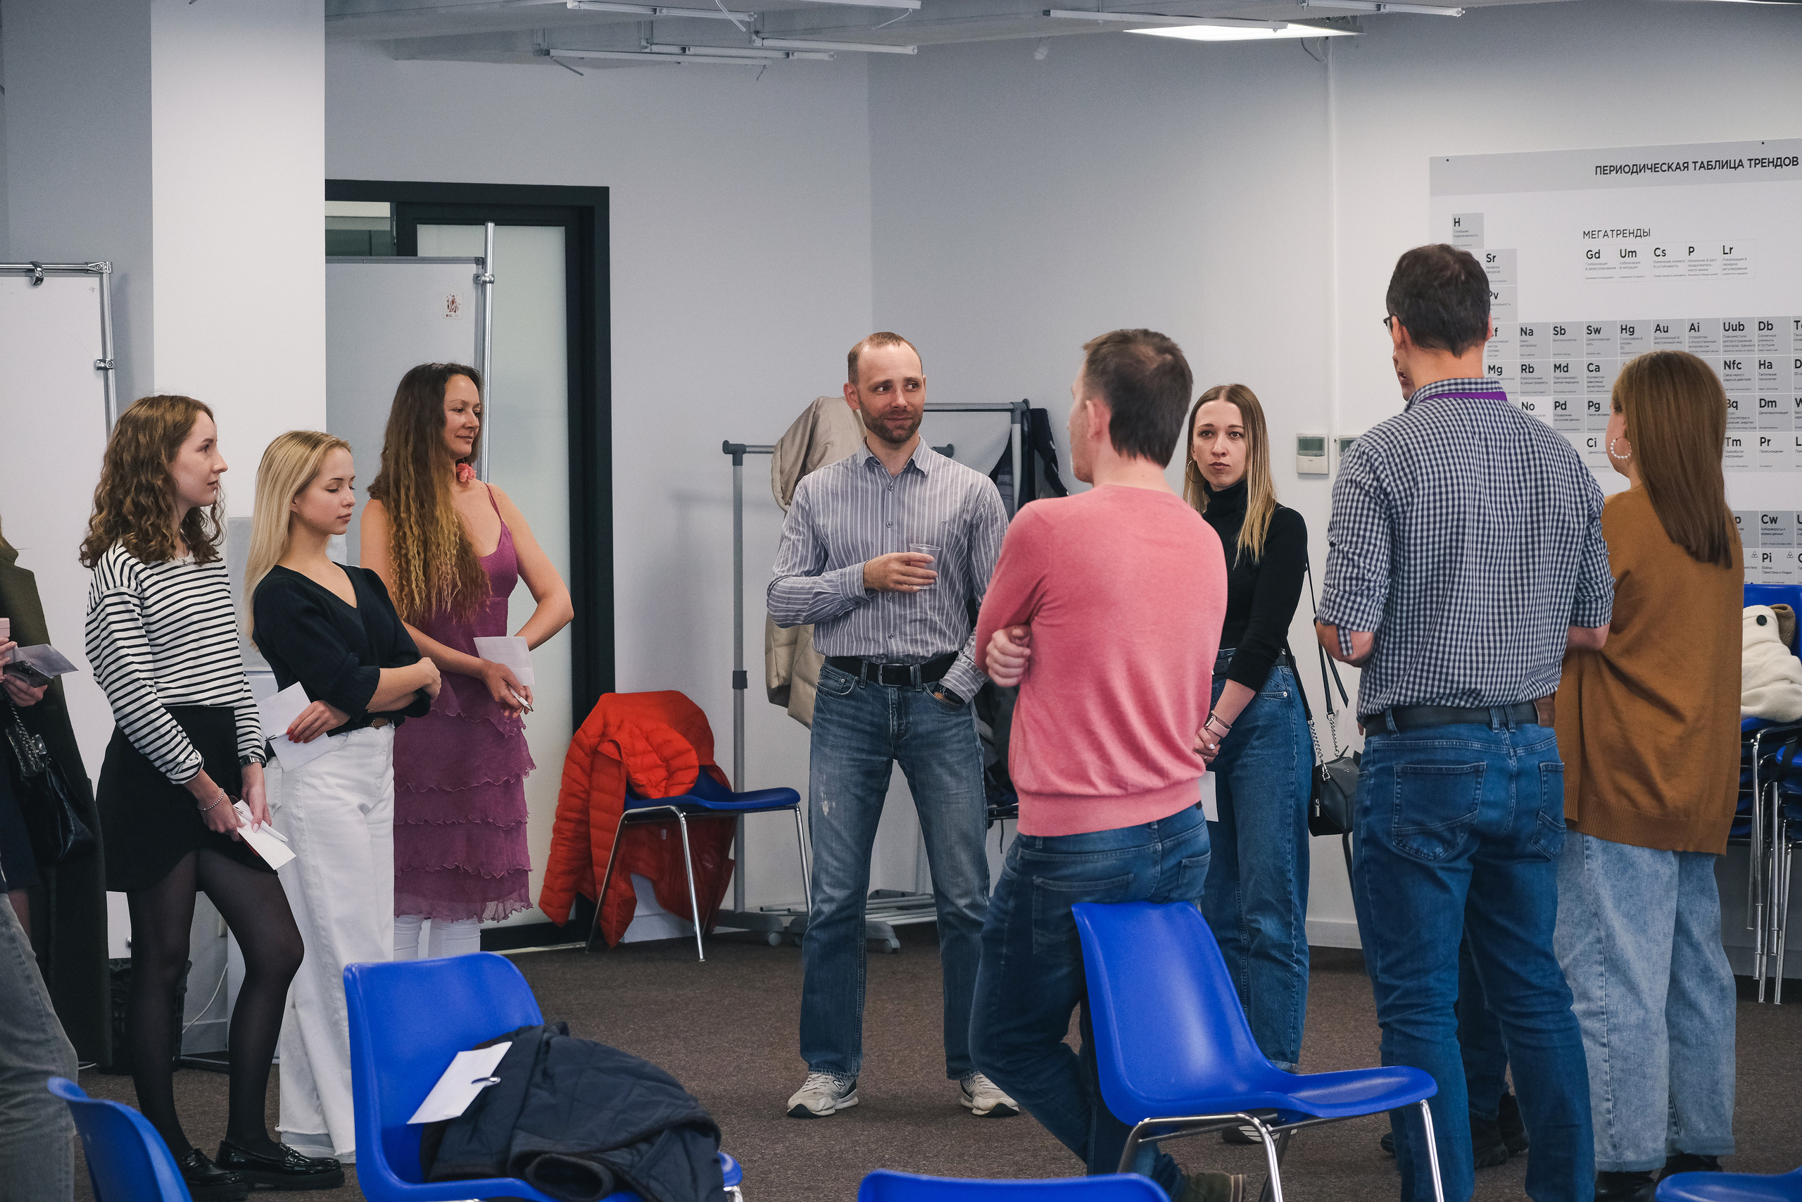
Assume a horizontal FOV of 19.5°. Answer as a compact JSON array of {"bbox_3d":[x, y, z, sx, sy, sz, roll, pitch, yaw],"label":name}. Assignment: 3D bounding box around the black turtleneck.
[{"bbox_3d":[0.718,-0.036,11.579,0.410,0.480,0.290,0,2,30],"label":"black turtleneck"}]

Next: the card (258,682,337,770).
[{"bbox_3d":[-1.284,0.266,11.171,0.110,0.165,0.008,-25,-3,8],"label":"card"}]

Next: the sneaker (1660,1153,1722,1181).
[{"bbox_3d":[1.594,1.129,10.617,0.100,0.120,0.260,-1,2,-19],"label":"sneaker"}]

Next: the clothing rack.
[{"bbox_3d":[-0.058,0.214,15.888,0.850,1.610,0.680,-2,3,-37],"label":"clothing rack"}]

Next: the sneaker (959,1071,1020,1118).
[{"bbox_3d":[0.202,1.118,12.093,0.110,0.115,0.300,-1,2,-9],"label":"sneaker"}]

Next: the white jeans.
[{"bbox_3d":[-1.231,0.740,11.392,0.280,0.940,0.350,1,3,44],"label":"white jeans"}]

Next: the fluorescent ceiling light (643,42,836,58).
[{"bbox_3d":[-0.441,-1.498,14.314,0.720,0.045,0.045,-3,3,-44],"label":"fluorescent ceiling light"}]

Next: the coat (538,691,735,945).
[{"bbox_3d":[-0.760,0.633,15.700,0.400,0.740,0.610,1,3,40],"label":"coat"}]

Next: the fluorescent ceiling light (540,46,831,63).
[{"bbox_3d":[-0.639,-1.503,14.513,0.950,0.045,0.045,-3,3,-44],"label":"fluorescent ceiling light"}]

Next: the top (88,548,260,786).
[{"bbox_3d":[-1.520,0.129,10.988,0.310,0.500,0.400,1,2,34],"label":"top"}]

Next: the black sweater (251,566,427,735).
[{"bbox_3d":[-1.205,0.104,11.338,0.280,0.380,0.410,1,3,42],"label":"black sweater"}]

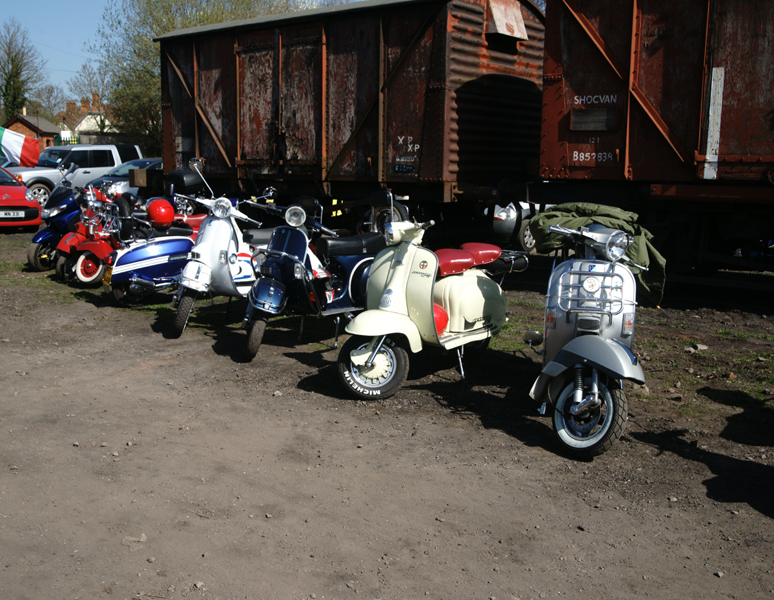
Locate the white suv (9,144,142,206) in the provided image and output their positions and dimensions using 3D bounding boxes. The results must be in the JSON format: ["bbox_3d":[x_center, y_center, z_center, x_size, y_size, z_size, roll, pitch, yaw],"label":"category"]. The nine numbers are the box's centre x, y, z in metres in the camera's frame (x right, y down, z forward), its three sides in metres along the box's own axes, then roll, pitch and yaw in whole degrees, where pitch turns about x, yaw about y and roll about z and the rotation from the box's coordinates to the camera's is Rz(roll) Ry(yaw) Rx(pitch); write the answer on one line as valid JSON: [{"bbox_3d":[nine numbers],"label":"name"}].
[{"bbox_3d":[-10.651,-4.184,25.000,1.950,1.880,4.820,7,11,32],"label":"white suv"}]

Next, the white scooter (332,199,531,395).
[{"bbox_3d":[0.388,-0.024,4.985,0.700,1.070,1.940,8,12,36],"label":"white scooter"}]

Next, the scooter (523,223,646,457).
[{"bbox_3d":[1.130,0.114,4.151,0.680,1.100,1.800,4,10,14],"label":"scooter"}]

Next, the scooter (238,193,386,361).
[{"bbox_3d":[-0.526,-0.191,5.760,0.710,1.110,1.840,9,12,39],"label":"scooter"}]

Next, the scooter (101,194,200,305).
[{"bbox_3d":[-2.013,-0.512,7.633,1.830,1.070,0.700,-6,12,-36],"label":"scooter"}]

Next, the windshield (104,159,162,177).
[{"bbox_3d":[-5.281,-2.739,15.500,1.350,0.420,0.600,9,12,39],"label":"windshield"}]

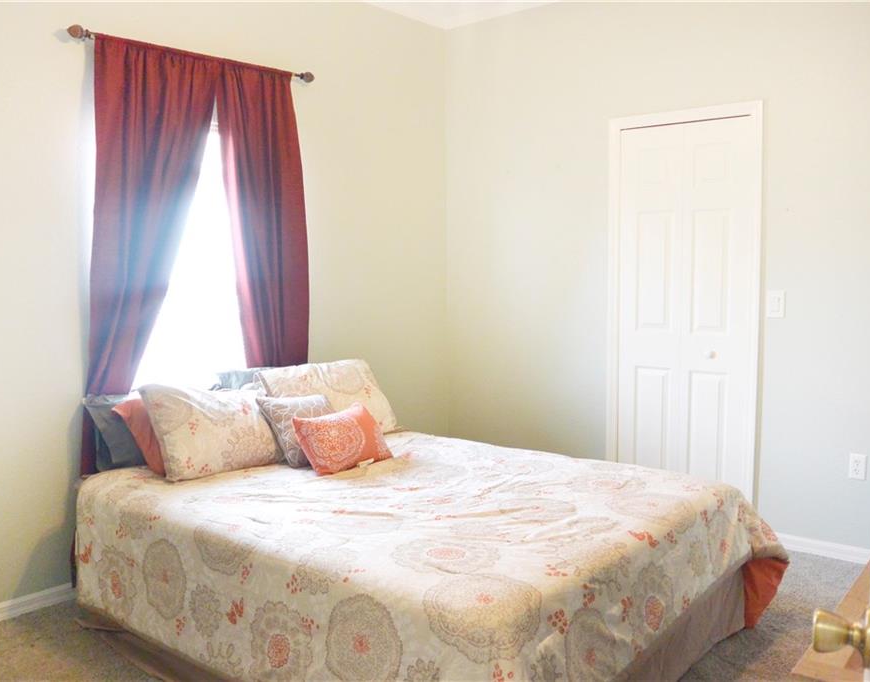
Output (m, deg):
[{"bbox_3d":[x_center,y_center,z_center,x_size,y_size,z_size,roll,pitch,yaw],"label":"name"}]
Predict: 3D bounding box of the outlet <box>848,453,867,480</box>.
[{"bbox_3d":[1.870,0.558,3.522,0.070,0.114,0.010,4,8,42],"label":"outlet"}]

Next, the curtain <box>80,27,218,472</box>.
[{"bbox_3d":[-1.219,-0.168,3.415,0.120,2.170,0.760,4,8,42],"label":"curtain"}]

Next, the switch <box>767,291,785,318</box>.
[{"bbox_3d":[1.583,-0.169,3.697,0.078,0.125,0.012,4,8,42],"label":"switch"}]

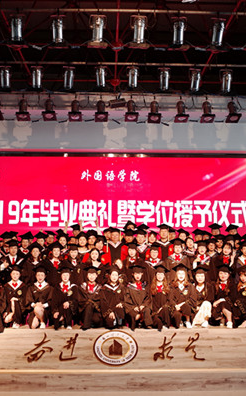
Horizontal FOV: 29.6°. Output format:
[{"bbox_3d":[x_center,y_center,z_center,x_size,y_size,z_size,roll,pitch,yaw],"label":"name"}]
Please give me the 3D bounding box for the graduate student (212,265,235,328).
[{"bbox_3d":[1.835,1.760,8.498,0.430,1.080,0.620,0,-6,-2],"label":"graduate student"}]

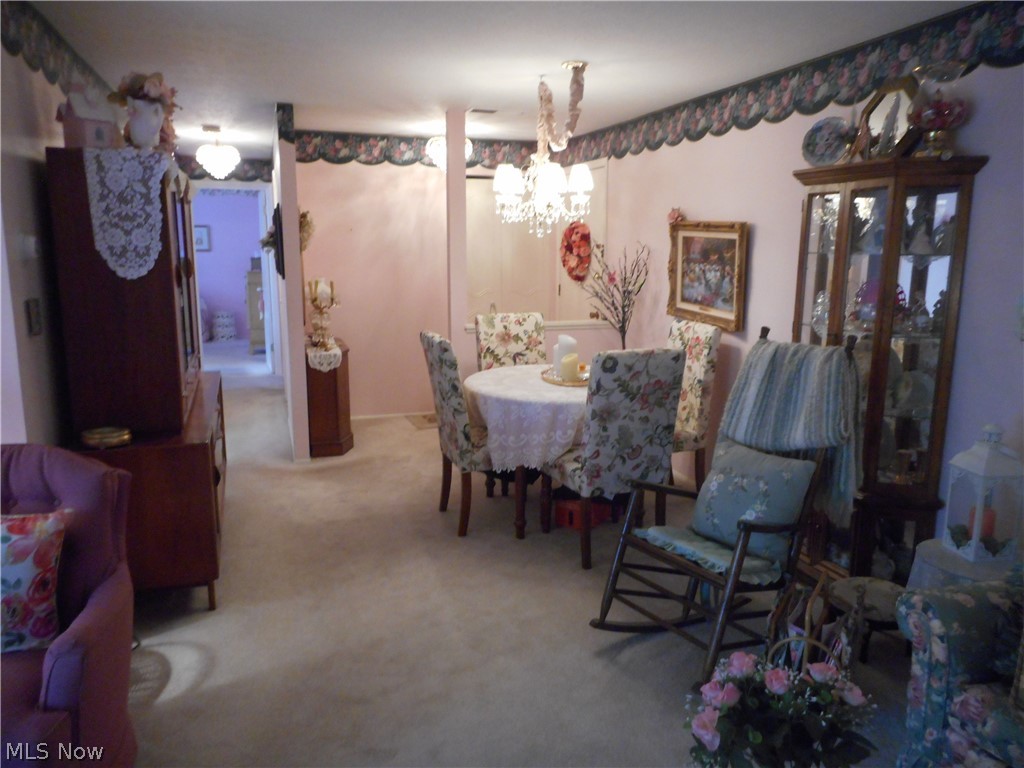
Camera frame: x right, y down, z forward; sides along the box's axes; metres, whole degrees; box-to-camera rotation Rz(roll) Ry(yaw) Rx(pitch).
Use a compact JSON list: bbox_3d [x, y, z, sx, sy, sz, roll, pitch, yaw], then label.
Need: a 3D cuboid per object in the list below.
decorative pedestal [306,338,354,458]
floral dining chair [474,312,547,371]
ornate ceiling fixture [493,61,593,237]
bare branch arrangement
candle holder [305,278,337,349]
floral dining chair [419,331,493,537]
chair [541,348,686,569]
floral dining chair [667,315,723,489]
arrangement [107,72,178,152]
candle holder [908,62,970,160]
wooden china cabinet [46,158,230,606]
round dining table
[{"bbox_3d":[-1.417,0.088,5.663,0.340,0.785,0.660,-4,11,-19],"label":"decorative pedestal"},{"bbox_3d":[0.084,0.067,5.067,0.490,1.060,0.630,-4,11,-19],"label":"floral dining chair"},{"bbox_3d":[0.174,-1.252,4.088,0.590,0.865,0.620,0,11,0],"label":"ornate ceiling fixture"},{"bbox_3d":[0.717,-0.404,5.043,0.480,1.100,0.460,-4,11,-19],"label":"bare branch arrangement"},{"bbox_3d":[-1.400,-0.526,5.426,0.205,0.520,0.205,-4,11,-19],"label":"candle holder"},{"bbox_3d":[-0.151,0.248,4.107,0.625,1.055,0.490,-4,11,-19],"label":"floral dining chair"},{"bbox_3d":[0.493,0.324,3.733,0.490,1.050,0.625,-4,11,-19],"label":"chair"},{"bbox_3d":[0.866,0.186,4.479,0.625,1.050,0.490,-4,11,-19],"label":"floral dining chair"},{"bbox_3d":[-1.556,-1.132,3.121,0.265,0.350,0.260,-4,11,-19],"label":"arrangement"},{"bbox_3d":[1.670,-1.073,2.912,0.210,0.375,0.210,-4,11,-19],"label":"candle holder"},{"bbox_3d":[-1.761,-0.106,3.710,0.517,1.885,1.810,-4,11,-19],"label":"wooden china cabinet"},{"bbox_3d":[0.334,0.360,4.295,1.250,0.770,1.250,0,11,0],"label":"round dining table"}]

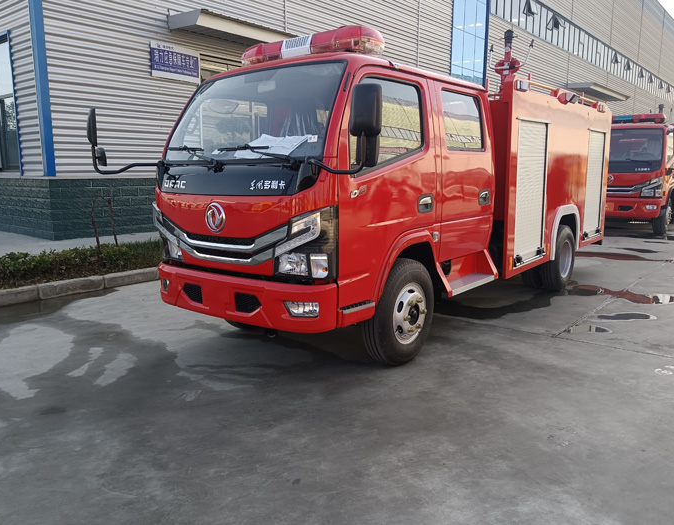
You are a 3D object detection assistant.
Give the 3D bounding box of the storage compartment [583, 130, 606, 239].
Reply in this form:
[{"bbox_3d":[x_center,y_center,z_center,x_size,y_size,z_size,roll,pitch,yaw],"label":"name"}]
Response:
[{"bbox_3d":[3.349,-0.995,7.134,0.080,1.370,0.900,6,12,39],"label":"storage compartment"}]

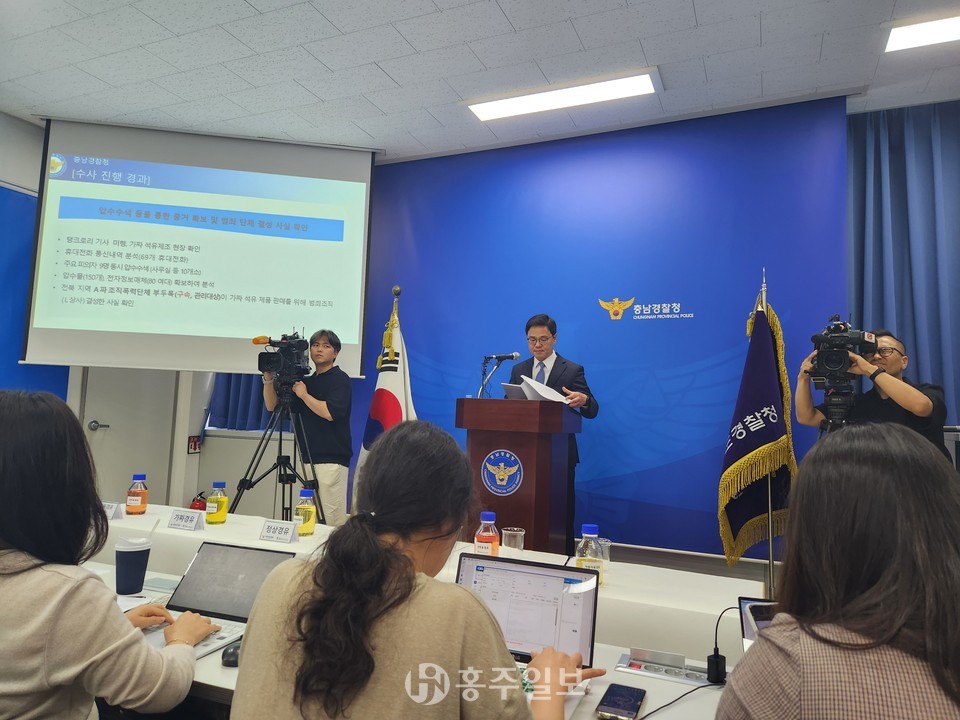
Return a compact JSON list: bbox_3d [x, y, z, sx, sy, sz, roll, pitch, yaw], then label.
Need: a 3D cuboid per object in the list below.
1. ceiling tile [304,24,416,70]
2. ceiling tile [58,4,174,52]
[{"bbox_3d":[-0.685,-1.784,3.637,0.600,0.015,0.300,0,-5,24],"label":"ceiling tile"},{"bbox_3d":[-2.030,-1.839,3.572,0.600,0.018,0.300,0,-5,24],"label":"ceiling tile"}]

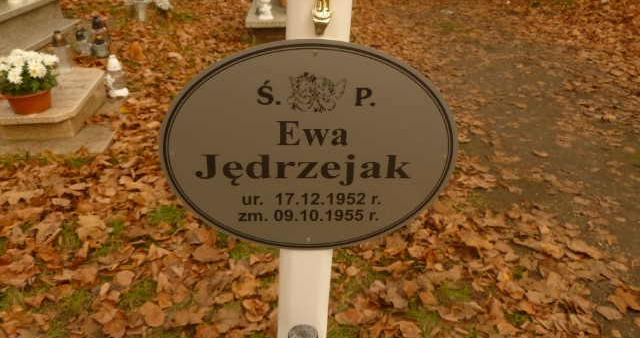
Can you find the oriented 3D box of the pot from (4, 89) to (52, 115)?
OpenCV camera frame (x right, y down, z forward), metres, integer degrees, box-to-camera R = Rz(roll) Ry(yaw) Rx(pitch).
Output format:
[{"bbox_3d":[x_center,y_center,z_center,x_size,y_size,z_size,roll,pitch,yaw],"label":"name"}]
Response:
[{"bbox_3d":[-1.239,-0.296,2.220,0.180,0.090,0.180,2,26,-1],"label":"pot"}]

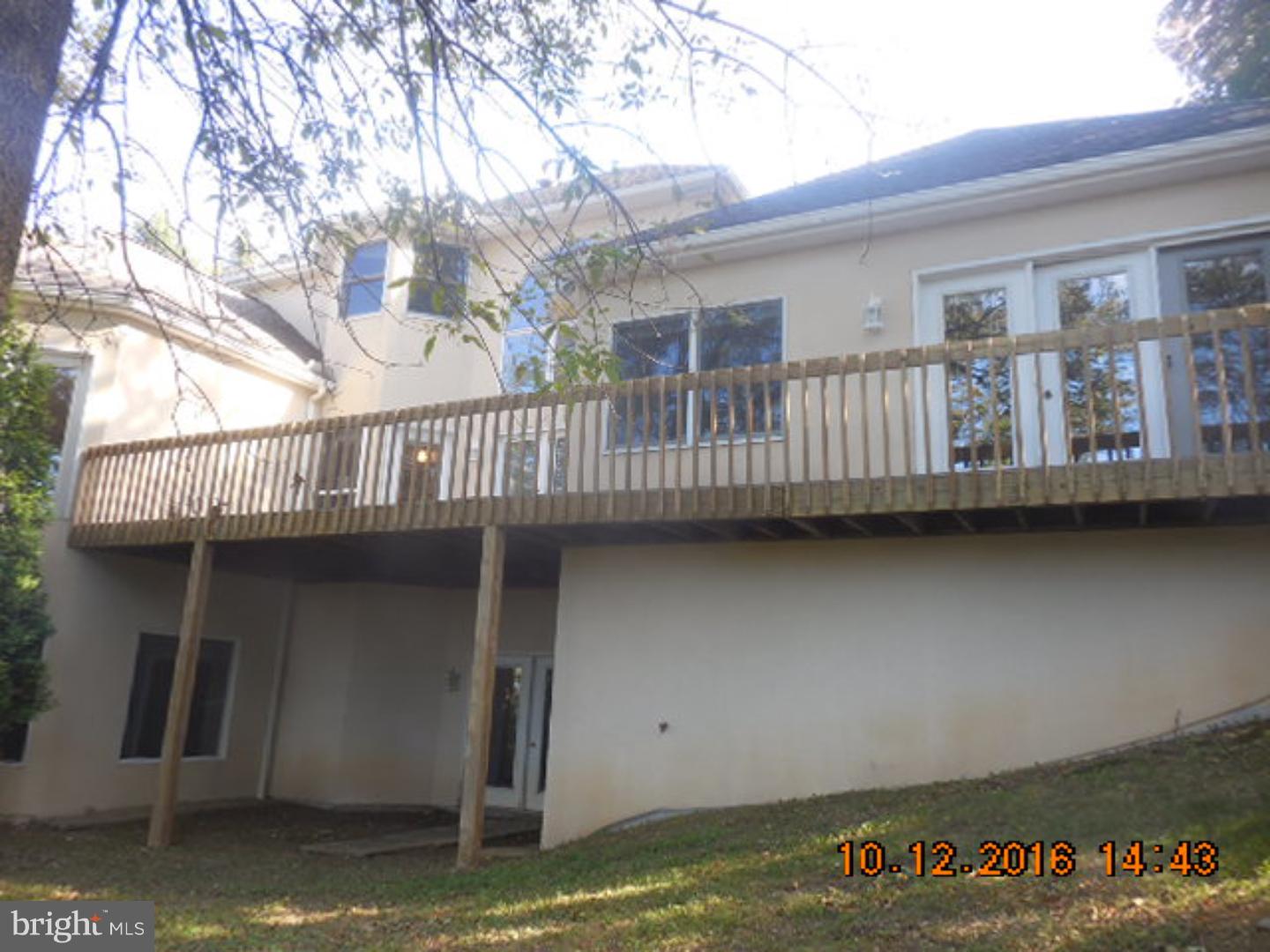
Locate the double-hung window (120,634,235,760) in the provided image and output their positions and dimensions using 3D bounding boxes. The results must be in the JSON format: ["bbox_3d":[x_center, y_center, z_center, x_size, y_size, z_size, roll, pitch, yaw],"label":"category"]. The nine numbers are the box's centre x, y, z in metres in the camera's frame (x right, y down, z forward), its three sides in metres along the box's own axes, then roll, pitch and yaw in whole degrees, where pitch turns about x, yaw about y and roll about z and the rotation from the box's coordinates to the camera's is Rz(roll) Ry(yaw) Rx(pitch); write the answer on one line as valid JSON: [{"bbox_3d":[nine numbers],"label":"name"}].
[{"bbox_3d":[-6.108,2.982,12.343,0.120,1.621,1.590,-4,-14,27],"label":"double-hung window"}]

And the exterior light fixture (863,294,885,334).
[{"bbox_3d":[2.137,-1.476,8.252,0.183,0.334,0.195,-4,-14,27],"label":"exterior light fixture"}]

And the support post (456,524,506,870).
[{"bbox_3d":[-1.322,1.879,7.991,0.140,2.886,0.140,-4,-14,27],"label":"support post"}]

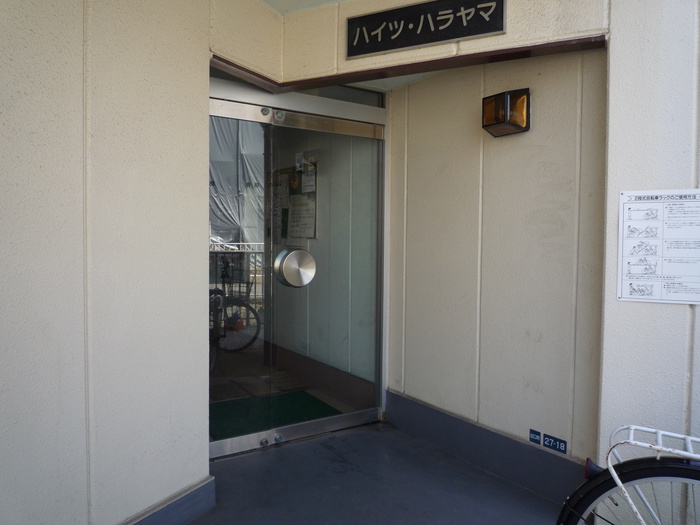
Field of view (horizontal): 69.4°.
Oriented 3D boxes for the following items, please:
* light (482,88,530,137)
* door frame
[{"bbox_3d":[0.784,-0.770,2.584,0.138,0.210,0.211,-1,2,-35],"label":"light"},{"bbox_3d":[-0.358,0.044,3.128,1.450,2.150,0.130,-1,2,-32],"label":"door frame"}]

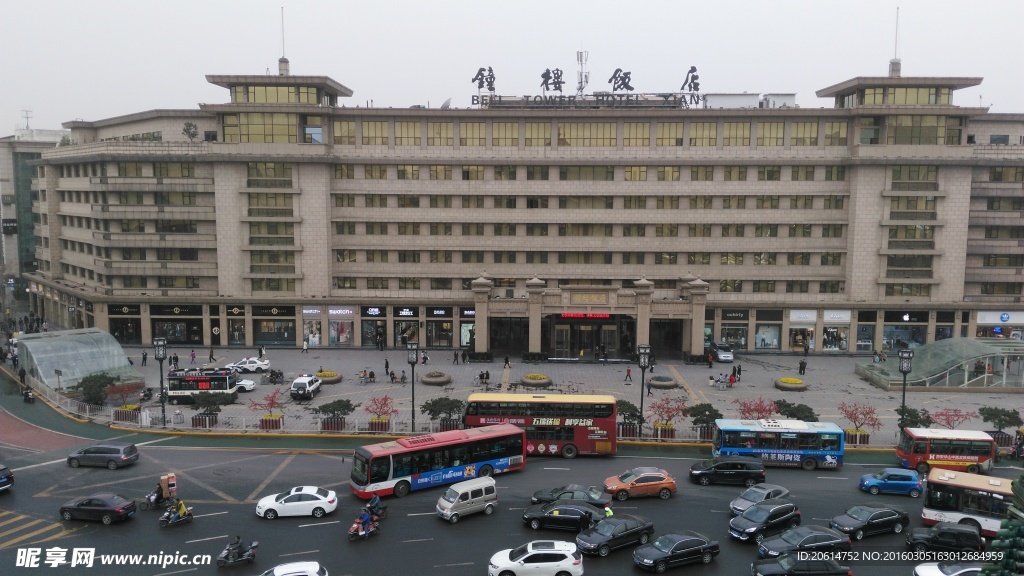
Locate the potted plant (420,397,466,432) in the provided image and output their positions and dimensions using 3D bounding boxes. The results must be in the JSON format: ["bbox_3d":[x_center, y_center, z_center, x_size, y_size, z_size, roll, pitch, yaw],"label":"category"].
[{"bbox_3d":[-5.568,10.271,60.089,3.655,2.650,3.207,0,6,0],"label":"potted plant"}]

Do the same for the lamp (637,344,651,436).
[{"bbox_3d":[10.202,8.118,57.337,0.880,7.300,0.880,0,8,1],"label":"lamp"}]

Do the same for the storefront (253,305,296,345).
[{"bbox_3d":[-30.353,4.631,94.115,5.674,5.171,1.000,1,6,1],"label":"storefront"}]

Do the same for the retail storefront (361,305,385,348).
[{"bbox_3d":[-16.884,4.651,89.109,3.200,5.000,1.200,0,8,1],"label":"retail storefront"}]

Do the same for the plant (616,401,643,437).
[{"bbox_3d":[8.911,10.320,57.981,3.092,2.666,2.600,1,6,1],"label":"plant"}]

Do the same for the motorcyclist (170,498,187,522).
[{"bbox_3d":[-18.770,12.523,41.261,0.800,1.280,0.600,-3,7,-30],"label":"motorcyclist"}]

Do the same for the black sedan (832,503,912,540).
[{"bbox_3d":[20.716,13.265,42.410,4.850,1.480,1.830,-2,8,-19],"label":"black sedan"}]

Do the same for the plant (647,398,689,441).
[{"bbox_3d":[12.467,10.261,58.274,3.131,3.179,2.567,0,6,1],"label":"plant"}]

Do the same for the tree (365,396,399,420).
[{"bbox_3d":[-10.656,9.567,59.418,2.500,2.050,2.200,0,8,1],"label":"tree"}]

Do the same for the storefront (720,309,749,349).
[{"bbox_3d":[26.952,4.983,88.426,3.400,5.000,1.200,0,8,1],"label":"storefront"}]

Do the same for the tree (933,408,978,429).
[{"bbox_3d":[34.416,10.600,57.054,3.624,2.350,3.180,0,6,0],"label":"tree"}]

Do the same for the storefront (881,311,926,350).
[{"bbox_3d":[47.918,5.216,89.245,5.500,4.950,1.400,0,7,0],"label":"storefront"}]

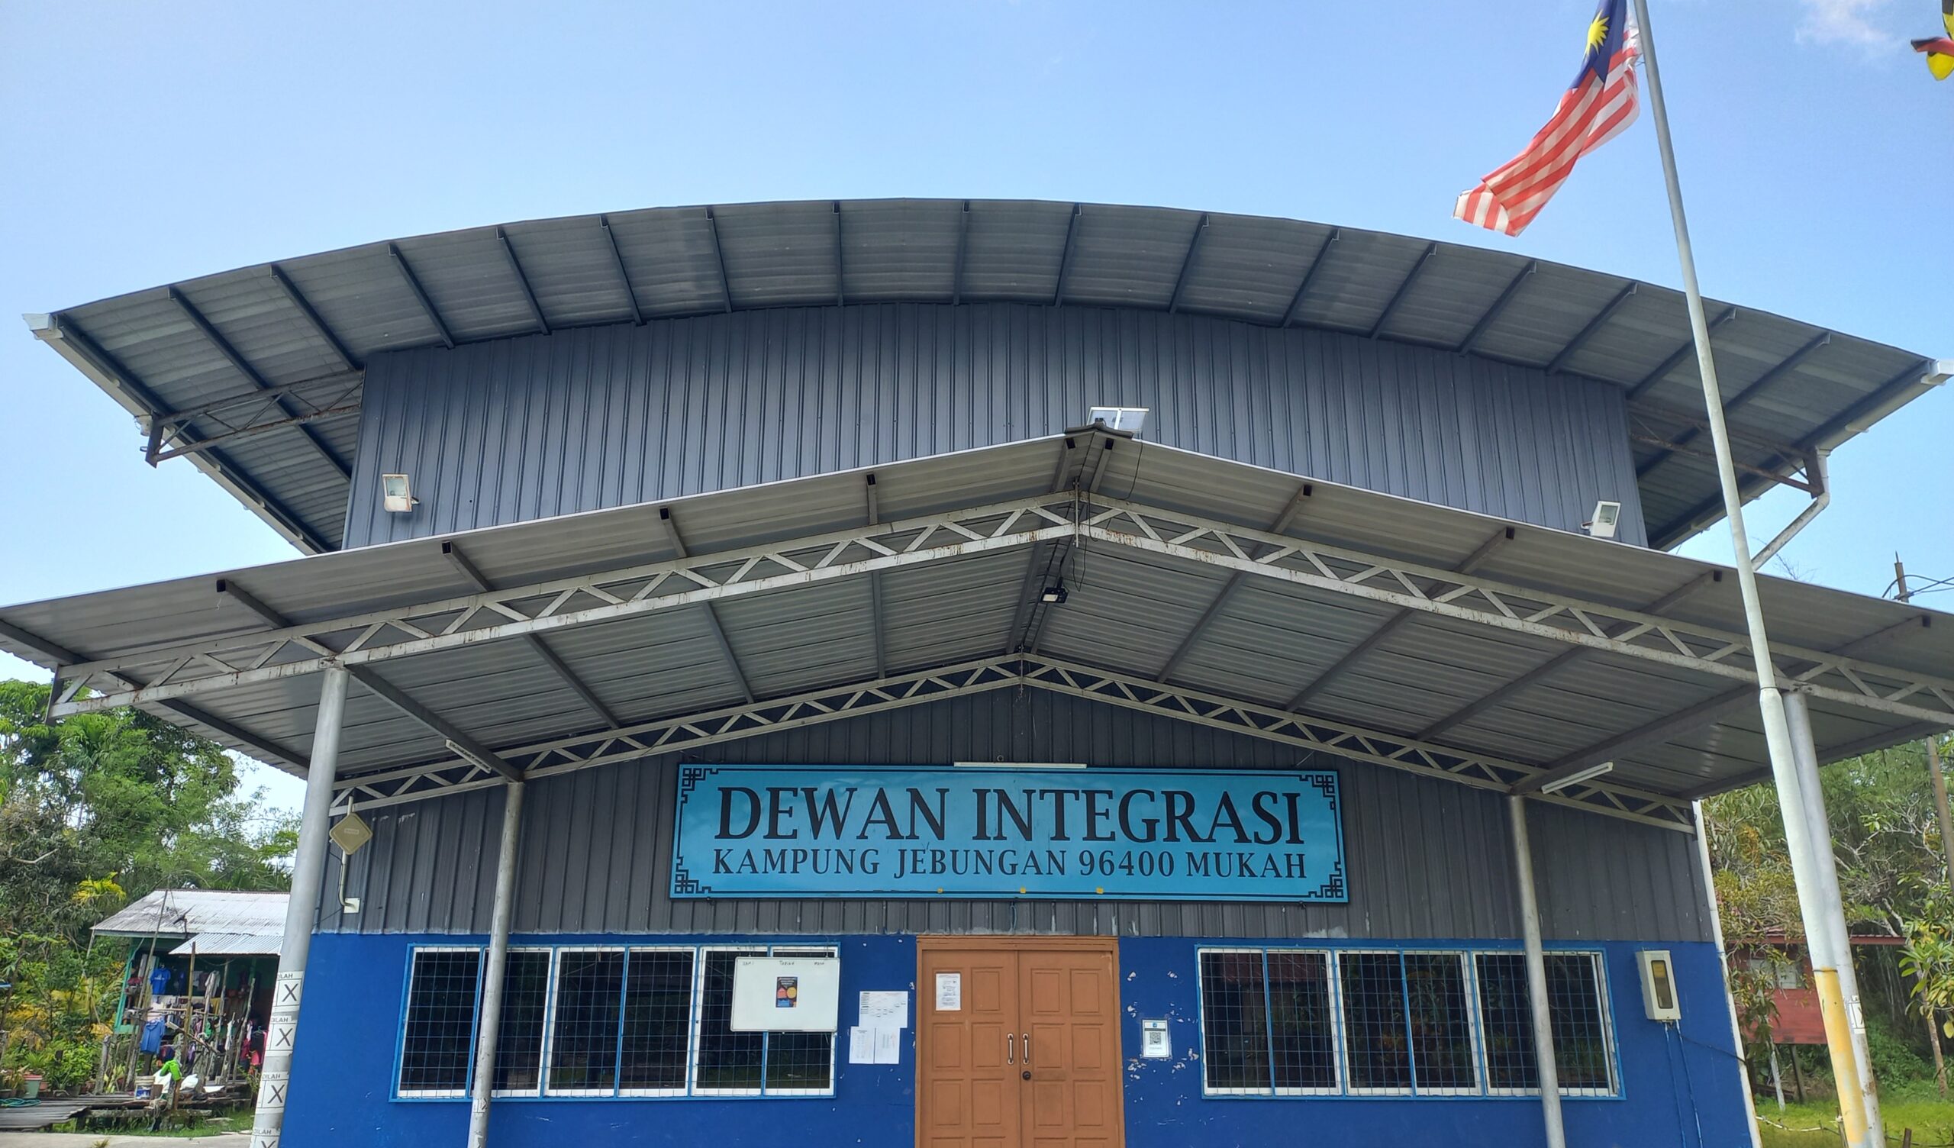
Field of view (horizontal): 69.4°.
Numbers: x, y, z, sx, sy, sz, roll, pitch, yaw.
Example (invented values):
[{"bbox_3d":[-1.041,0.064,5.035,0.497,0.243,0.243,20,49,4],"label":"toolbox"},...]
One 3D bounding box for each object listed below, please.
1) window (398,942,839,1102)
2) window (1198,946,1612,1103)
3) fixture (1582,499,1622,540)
[{"bbox_3d":[-3.021,3.792,11.967,3.684,1.278,0.110,1,-18,-2],"label":"window"},{"bbox_3d":[3.732,3.881,12.184,3.613,1.250,0.110,1,-18,-2],"label":"window"},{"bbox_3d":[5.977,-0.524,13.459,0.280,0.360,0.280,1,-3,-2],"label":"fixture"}]

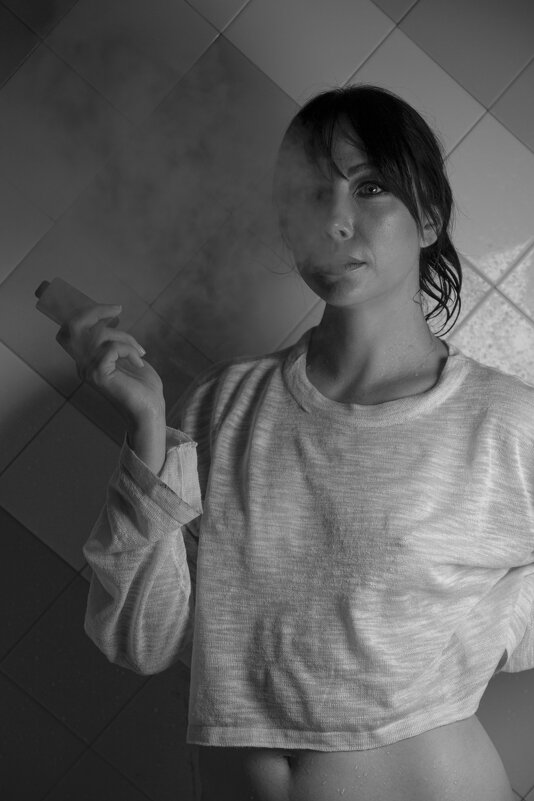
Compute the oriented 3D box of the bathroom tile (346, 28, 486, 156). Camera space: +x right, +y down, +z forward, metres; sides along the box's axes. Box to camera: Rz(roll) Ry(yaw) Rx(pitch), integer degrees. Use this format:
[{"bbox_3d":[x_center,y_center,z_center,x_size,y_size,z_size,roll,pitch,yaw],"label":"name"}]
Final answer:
[{"bbox_3d":[0.169,-0.357,2.091,0.152,0.152,0.009,42,-2,-8],"label":"bathroom tile"}]

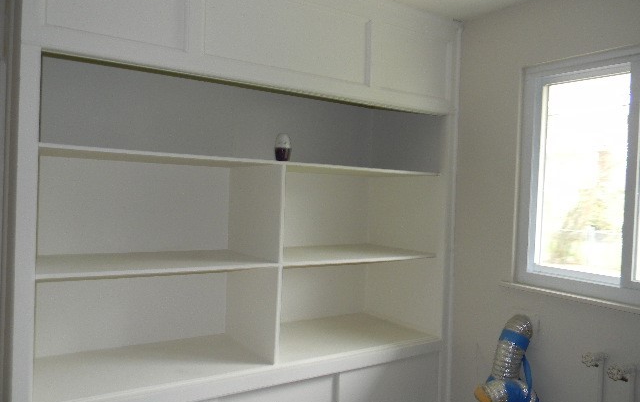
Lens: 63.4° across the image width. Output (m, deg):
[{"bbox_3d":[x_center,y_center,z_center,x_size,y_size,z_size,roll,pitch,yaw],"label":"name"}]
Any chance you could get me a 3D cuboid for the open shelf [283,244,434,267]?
[{"bbox_3d":[0.066,0.248,2.386,0.809,0.022,0.496,1,1,-33],"label":"open shelf"}]

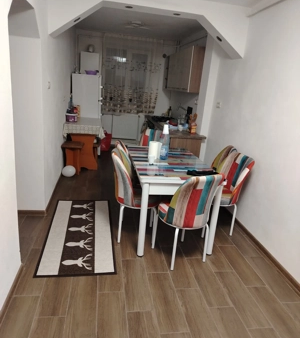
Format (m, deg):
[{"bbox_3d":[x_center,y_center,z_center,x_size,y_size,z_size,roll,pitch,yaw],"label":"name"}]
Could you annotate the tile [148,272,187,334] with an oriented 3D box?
[{"bbox_3d":[0.119,0.988,2.083,0.200,0.010,0.600,2,18,-10],"label":"tile"}]

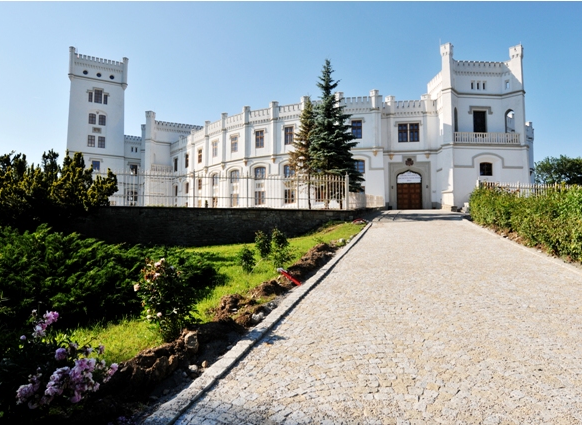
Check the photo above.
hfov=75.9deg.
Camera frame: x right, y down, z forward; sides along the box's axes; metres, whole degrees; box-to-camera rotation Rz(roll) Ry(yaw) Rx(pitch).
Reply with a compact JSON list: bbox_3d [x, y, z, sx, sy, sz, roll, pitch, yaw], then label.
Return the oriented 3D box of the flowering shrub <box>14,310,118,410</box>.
[{"bbox_3d":[-1.784,1.179,2.950,0.850,0.820,0.750,0,-4,0],"label":"flowering shrub"}]

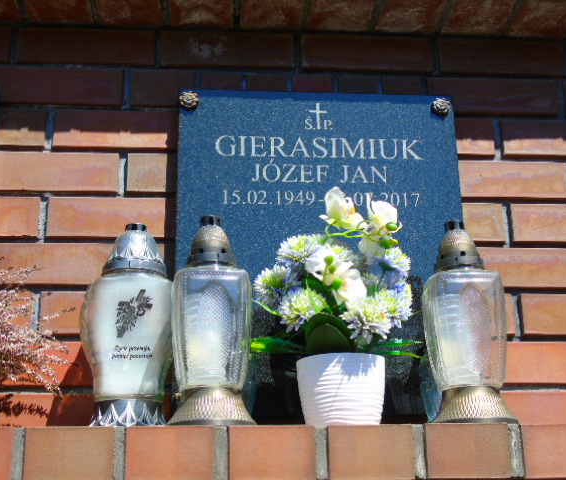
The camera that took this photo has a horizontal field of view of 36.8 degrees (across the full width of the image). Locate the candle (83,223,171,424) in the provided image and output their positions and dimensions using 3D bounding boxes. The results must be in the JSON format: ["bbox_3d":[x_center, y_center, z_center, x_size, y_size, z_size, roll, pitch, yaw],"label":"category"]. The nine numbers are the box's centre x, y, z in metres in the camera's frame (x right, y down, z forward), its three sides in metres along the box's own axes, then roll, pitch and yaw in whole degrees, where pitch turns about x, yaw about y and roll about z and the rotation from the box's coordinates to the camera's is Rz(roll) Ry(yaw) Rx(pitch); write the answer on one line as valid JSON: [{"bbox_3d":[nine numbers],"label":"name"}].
[{"bbox_3d":[-0.214,0.122,1.208,0.122,0.301,0.122,2,-21,-7],"label":"candle"}]

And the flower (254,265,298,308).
[{"bbox_3d":[-0.009,0.067,1.232,0.068,0.064,0.053,-11,-27,24],"label":"flower"}]

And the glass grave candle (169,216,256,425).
[{"bbox_3d":[-0.102,0.118,1.222,0.121,0.314,0.121,1,-20,-5],"label":"glass grave candle"}]

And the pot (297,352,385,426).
[{"bbox_3d":[0.085,0.222,1.207,0.127,0.104,0.127,-1,-20,0],"label":"pot"}]

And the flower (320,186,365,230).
[{"bbox_3d":[0.090,-0.048,1.284,0.069,0.066,0.050,11,-26,-29],"label":"flower"}]

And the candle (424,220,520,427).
[{"bbox_3d":[0.267,0.122,1.255,0.122,0.314,0.122,1,-20,-5],"label":"candle"}]

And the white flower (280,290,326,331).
[{"bbox_3d":[0.027,0.099,1.192,0.066,0.062,0.052,-3,-26,6],"label":"white flower"}]

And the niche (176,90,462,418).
[{"bbox_3d":[0.064,0.011,1.379,0.473,0.552,0.040,1,-20,-5],"label":"niche"}]

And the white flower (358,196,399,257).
[{"bbox_3d":[0.143,-0.020,1.278,0.063,0.090,0.050,4,-24,-13],"label":"white flower"}]

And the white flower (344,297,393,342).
[{"bbox_3d":[0.118,0.111,1.184,0.072,0.067,0.055,3,-29,-10],"label":"white flower"}]

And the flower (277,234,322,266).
[{"bbox_3d":[0.027,0.019,1.264,0.070,0.053,0.058,-5,-37,11],"label":"flower"}]

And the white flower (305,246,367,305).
[{"bbox_3d":[0.076,0.050,1.203,0.088,0.082,0.055,3,-21,-10],"label":"white flower"}]

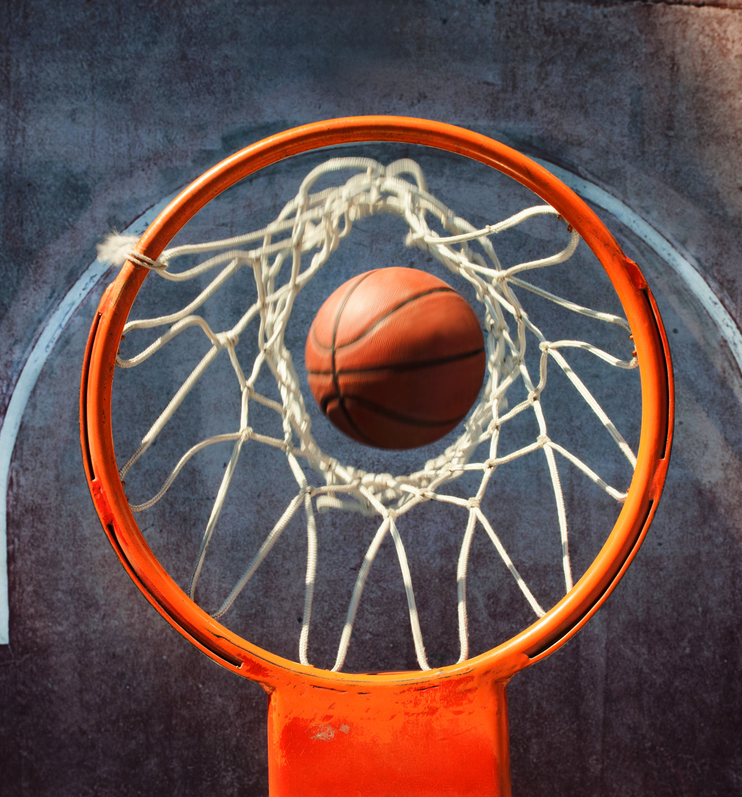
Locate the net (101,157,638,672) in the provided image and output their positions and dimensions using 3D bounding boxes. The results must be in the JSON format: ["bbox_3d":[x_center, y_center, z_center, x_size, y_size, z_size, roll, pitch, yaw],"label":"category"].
[{"bbox_3d":[0.006,0.018,1.205,0.460,0.400,0.470,0,84,0],"label":"net"}]

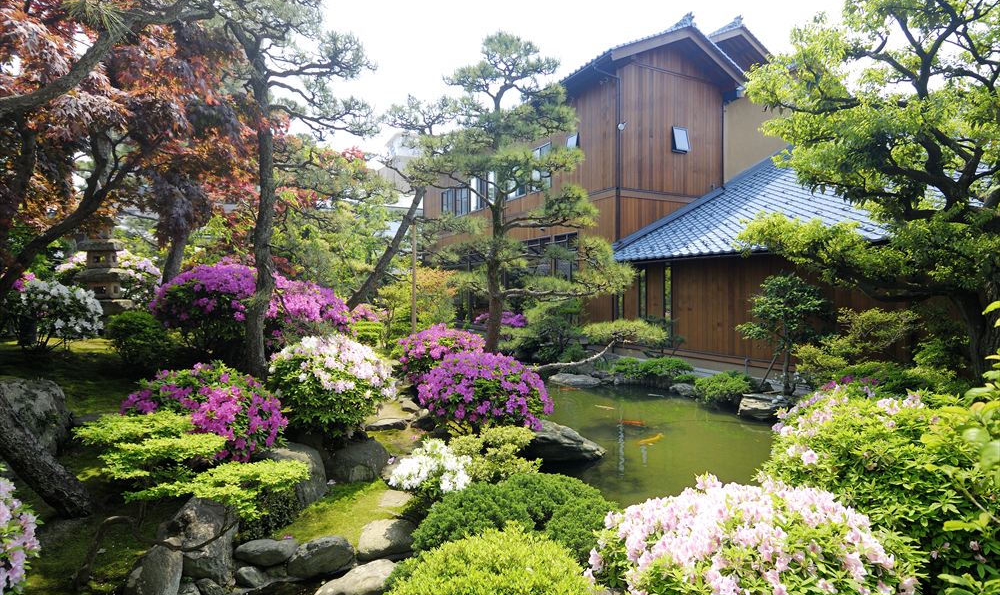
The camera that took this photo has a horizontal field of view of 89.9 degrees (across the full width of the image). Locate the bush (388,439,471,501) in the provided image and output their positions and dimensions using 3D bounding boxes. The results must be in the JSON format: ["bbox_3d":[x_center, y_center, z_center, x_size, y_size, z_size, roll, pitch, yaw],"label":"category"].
[{"bbox_3d":[-0.542,1.356,3.900,0.660,0.520,0.600,0,0,-8],"label":"bush"}]

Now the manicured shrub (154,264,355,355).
[{"bbox_3d":[-3.420,0.170,7.000,2.600,1.300,1.800,0,0,0],"label":"manicured shrub"}]

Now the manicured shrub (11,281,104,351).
[{"bbox_3d":[-6.616,0.270,7.500,1.100,1.100,1.050,0,0,-41],"label":"manicured shrub"}]

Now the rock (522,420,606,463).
[{"bbox_3d":[0.740,1.650,5.800,0.950,0.420,0.650,0,0,0],"label":"rock"}]

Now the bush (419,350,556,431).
[{"bbox_3d":[-0.170,1.030,5.500,1.450,0.840,1.250,0,0,0],"label":"bush"}]

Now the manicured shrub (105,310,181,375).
[{"bbox_3d":[-4.643,0.584,6.500,0.850,0.850,0.830,0,0,-36],"label":"manicured shrub"}]

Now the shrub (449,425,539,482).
[{"bbox_3d":[-0.049,1.416,4.500,0.840,0.570,0.750,0,0,-1],"label":"shrub"}]

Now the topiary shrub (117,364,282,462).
[{"bbox_3d":[-2.520,0.950,4.350,1.270,0.740,1.150,0,0,0],"label":"topiary shrub"}]

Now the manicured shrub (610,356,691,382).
[{"bbox_3d":[3.169,1.475,10.400,1.550,0.550,0.850,0,0,33],"label":"manicured shrub"}]

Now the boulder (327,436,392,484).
[{"bbox_3d":[-1.190,1.360,4.250,0.520,0.340,0.400,0,0,0],"label":"boulder"}]

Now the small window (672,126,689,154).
[{"bbox_3d":[5.193,-4.531,14.400,0.700,0.820,0.180,0,0,-35],"label":"small window"}]

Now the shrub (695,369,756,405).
[{"bbox_3d":[4.127,1.654,9.200,1.000,0.660,0.900,0,0,24],"label":"shrub"}]

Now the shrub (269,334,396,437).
[{"bbox_3d":[-1.590,0.845,4.750,1.160,0.980,1.100,0,0,-19],"label":"shrub"}]

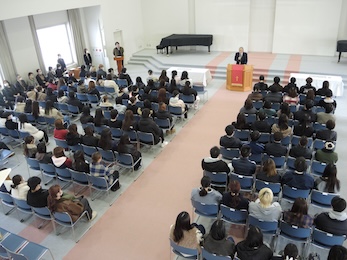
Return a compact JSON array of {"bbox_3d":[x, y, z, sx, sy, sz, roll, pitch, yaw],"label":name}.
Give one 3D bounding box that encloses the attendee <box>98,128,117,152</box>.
[{"bbox_3d":[-1.621,0.477,7.638,0.480,1.270,0.740,9,30,23],"label":"attendee"}]

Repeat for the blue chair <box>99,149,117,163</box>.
[{"bbox_3d":[-1.558,0.714,7.300,0.485,0.765,0.490,9,30,23],"label":"blue chair"}]

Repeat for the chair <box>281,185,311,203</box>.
[{"bbox_3d":[2.480,1.390,5.789,0.520,0.780,0.520,8,29,24],"label":"chair"}]

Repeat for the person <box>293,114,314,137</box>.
[{"bbox_3d":[3.465,0.134,7.584,0.520,1.270,0.760,8,29,24],"label":"person"}]

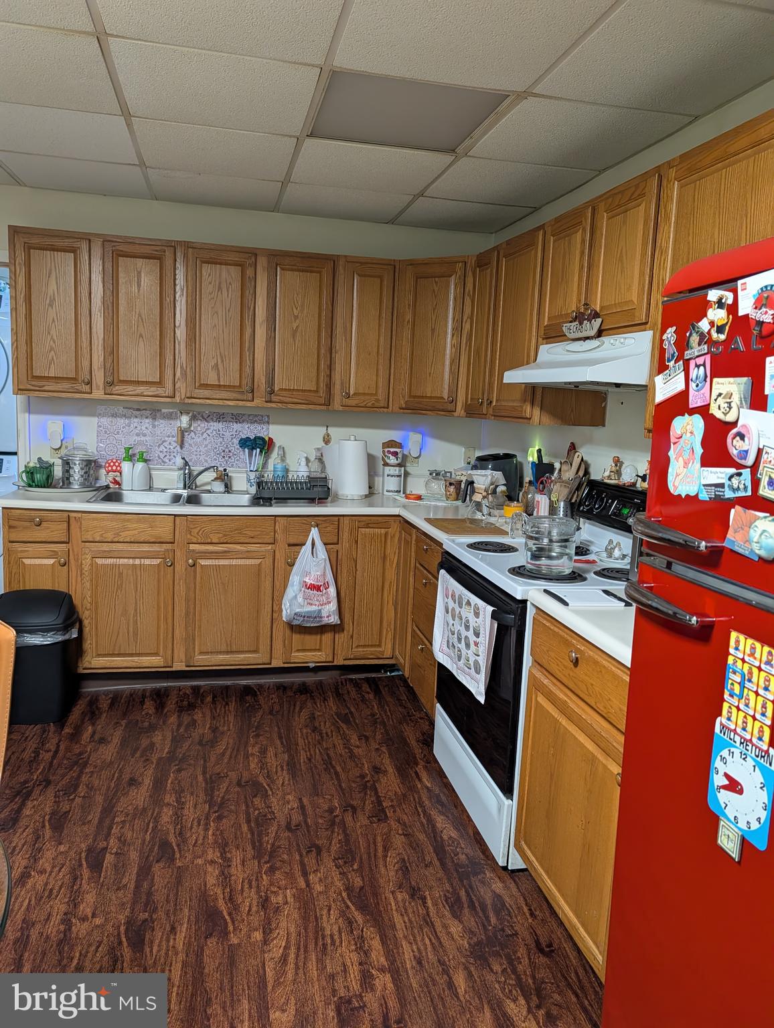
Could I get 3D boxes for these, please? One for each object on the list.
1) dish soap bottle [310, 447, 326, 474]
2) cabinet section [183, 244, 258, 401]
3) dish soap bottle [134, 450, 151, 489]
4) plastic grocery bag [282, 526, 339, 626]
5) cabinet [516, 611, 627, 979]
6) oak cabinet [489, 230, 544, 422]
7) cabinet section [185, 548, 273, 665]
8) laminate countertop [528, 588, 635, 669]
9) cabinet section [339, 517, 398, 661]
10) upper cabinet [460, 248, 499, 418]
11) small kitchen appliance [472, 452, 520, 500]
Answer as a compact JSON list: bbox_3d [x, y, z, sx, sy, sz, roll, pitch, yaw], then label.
[{"bbox_3d":[-0.390,-0.266,4.030,0.080,0.221,0.080,0,10,-13],"label":"dish soap bottle"},{"bbox_3d":[-0.863,-0.956,3.692,0.342,0.751,0.325,0,10,-13],"label":"cabinet section"},{"bbox_3d":[-1.311,-0.232,3.818,0.090,0.211,0.060,3,9,1],"label":"dish soap bottle"},{"bbox_3d":[-0.362,0.294,3.407,0.270,0.475,0.140,0,10,-13],"label":"plastic grocery bag"},{"bbox_3d":[0.777,0.753,2.003,0.620,0.869,0.610,0,10,-13],"label":"cabinet"},{"bbox_3d":[0.678,-0.763,2.979,0.335,0.750,0.450,0,10,-13],"label":"oak cabinet"},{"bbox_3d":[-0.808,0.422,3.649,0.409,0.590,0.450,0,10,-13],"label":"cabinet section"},{"bbox_3d":[0.798,0.300,1.855,0.644,0.040,0.652,0,10,-13],"label":"laminate countertop"},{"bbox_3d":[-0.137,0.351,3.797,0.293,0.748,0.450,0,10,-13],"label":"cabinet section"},{"bbox_3d":[0.586,-0.834,3.367,0.335,0.750,0.390,0,10,-13],"label":"upper cabinet"},{"bbox_3d":[0.527,-0.137,3.481,0.270,0.255,0.190,-7,14,-44],"label":"small kitchen appliance"}]

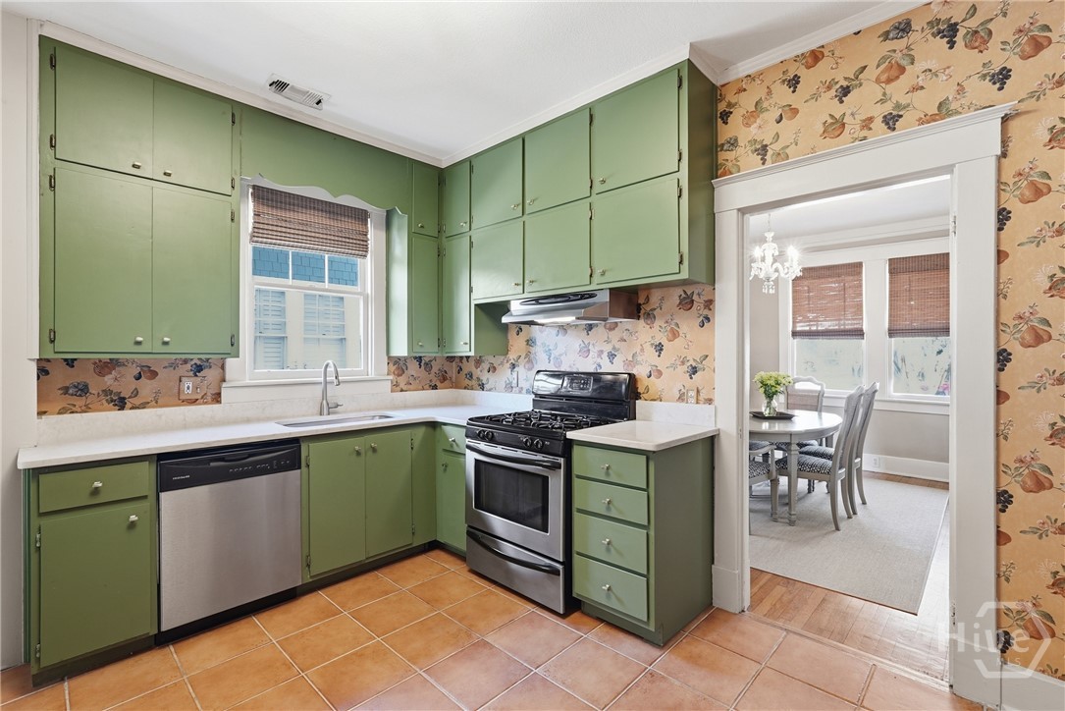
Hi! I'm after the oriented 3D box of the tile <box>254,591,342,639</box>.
[{"bbox_3d":[-1.185,1.313,2.401,0.330,0.010,0.330,0,0,43],"label":"tile"}]

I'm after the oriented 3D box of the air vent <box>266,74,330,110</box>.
[{"bbox_3d":[-1.294,-1.441,2.619,0.179,0.020,0.297,0,0,43],"label":"air vent"}]

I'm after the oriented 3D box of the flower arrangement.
[{"bbox_3d":[2.130,0.335,4.211,0.296,0.395,0.296,0,0,44],"label":"flower arrangement"}]

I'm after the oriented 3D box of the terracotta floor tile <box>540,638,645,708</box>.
[{"bbox_3d":[0.254,1.313,1.971,0.330,0.012,0.330,0,0,43],"label":"terracotta floor tile"}]

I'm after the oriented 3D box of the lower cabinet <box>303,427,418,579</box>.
[{"bbox_3d":[-1.190,0.824,2.976,0.593,0.789,0.713,0,0,43],"label":"lower cabinet"}]

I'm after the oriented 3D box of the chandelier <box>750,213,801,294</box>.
[{"bbox_3d":[2.105,-0.938,4.204,0.550,0.740,0.550,0,0,43],"label":"chandelier"}]

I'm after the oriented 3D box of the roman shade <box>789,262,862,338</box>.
[{"bbox_3d":[3.474,-0.627,5.598,0.733,0.867,0.067,0,0,44],"label":"roman shade"}]

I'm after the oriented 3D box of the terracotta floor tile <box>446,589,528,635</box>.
[{"bbox_3d":[-0.235,1.310,2.427,0.331,0.010,0.331,0,0,44],"label":"terracotta floor tile"}]

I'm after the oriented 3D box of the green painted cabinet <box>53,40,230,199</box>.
[{"bbox_3d":[-2.002,-1.145,2.474,0.300,0.520,0.704,0,0,43],"label":"green painted cabinet"}]

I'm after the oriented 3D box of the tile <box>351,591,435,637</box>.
[{"bbox_3d":[-0.710,1.312,2.414,0.330,0.010,0.330,0,0,43],"label":"tile"}]

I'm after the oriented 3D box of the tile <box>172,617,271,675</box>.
[{"bbox_3d":[-1.416,1.313,2.156,0.330,0.010,0.330,0,0,43],"label":"tile"}]

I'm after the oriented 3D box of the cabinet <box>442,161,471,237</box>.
[{"bbox_3d":[-0.436,-1.132,3.569,0.309,0.514,0.323,0,0,44],"label":"cabinet"}]

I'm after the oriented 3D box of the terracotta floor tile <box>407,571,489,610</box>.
[{"bbox_3d":[-0.479,1.311,2.658,0.331,0.010,0.331,0,0,44],"label":"terracotta floor tile"}]

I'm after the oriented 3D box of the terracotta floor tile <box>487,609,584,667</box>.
[{"bbox_3d":[0.009,1.315,2.203,0.330,0.012,0.330,0,0,43],"label":"terracotta floor tile"}]

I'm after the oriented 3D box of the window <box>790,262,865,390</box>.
[{"bbox_3d":[3.478,-0.318,5.604,0.770,1.510,0.080,0,0,43],"label":"window"}]

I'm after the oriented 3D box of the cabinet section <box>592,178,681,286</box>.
[{"bbox_3d":[0.641,-0.634,2.616,0.524,0.474,0.320,-1,-1,43],"label":"cabinet section"}]

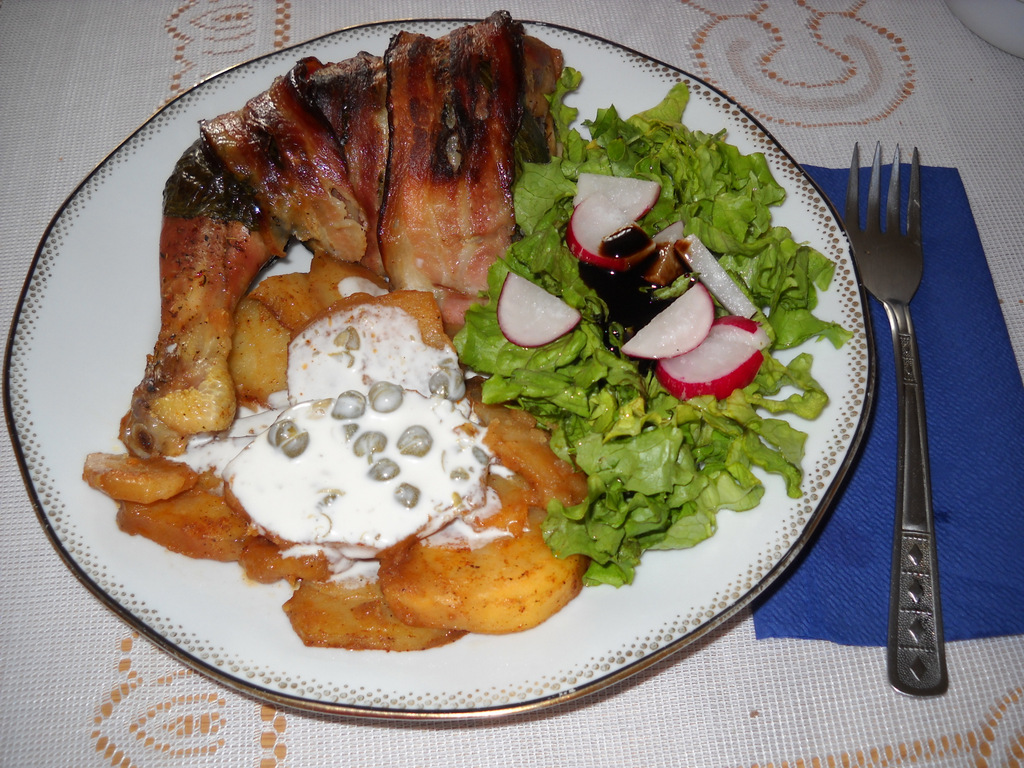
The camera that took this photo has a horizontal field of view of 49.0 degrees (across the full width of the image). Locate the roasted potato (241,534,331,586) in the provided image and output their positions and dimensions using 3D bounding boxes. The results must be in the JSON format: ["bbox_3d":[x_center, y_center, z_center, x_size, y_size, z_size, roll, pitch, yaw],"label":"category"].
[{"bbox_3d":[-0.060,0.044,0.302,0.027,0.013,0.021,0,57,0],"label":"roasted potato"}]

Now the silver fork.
[{"bbox_3d":[0.116,-0.001,0.336,0.023,0.019,0.185,5,57,3],"label":"silver fork"}]

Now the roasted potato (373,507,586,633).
[{"bbox_3d":[-0.008,0.046,0.293,0.052,0.020,0.037,0,57,0],"label":"roasted potato"}]

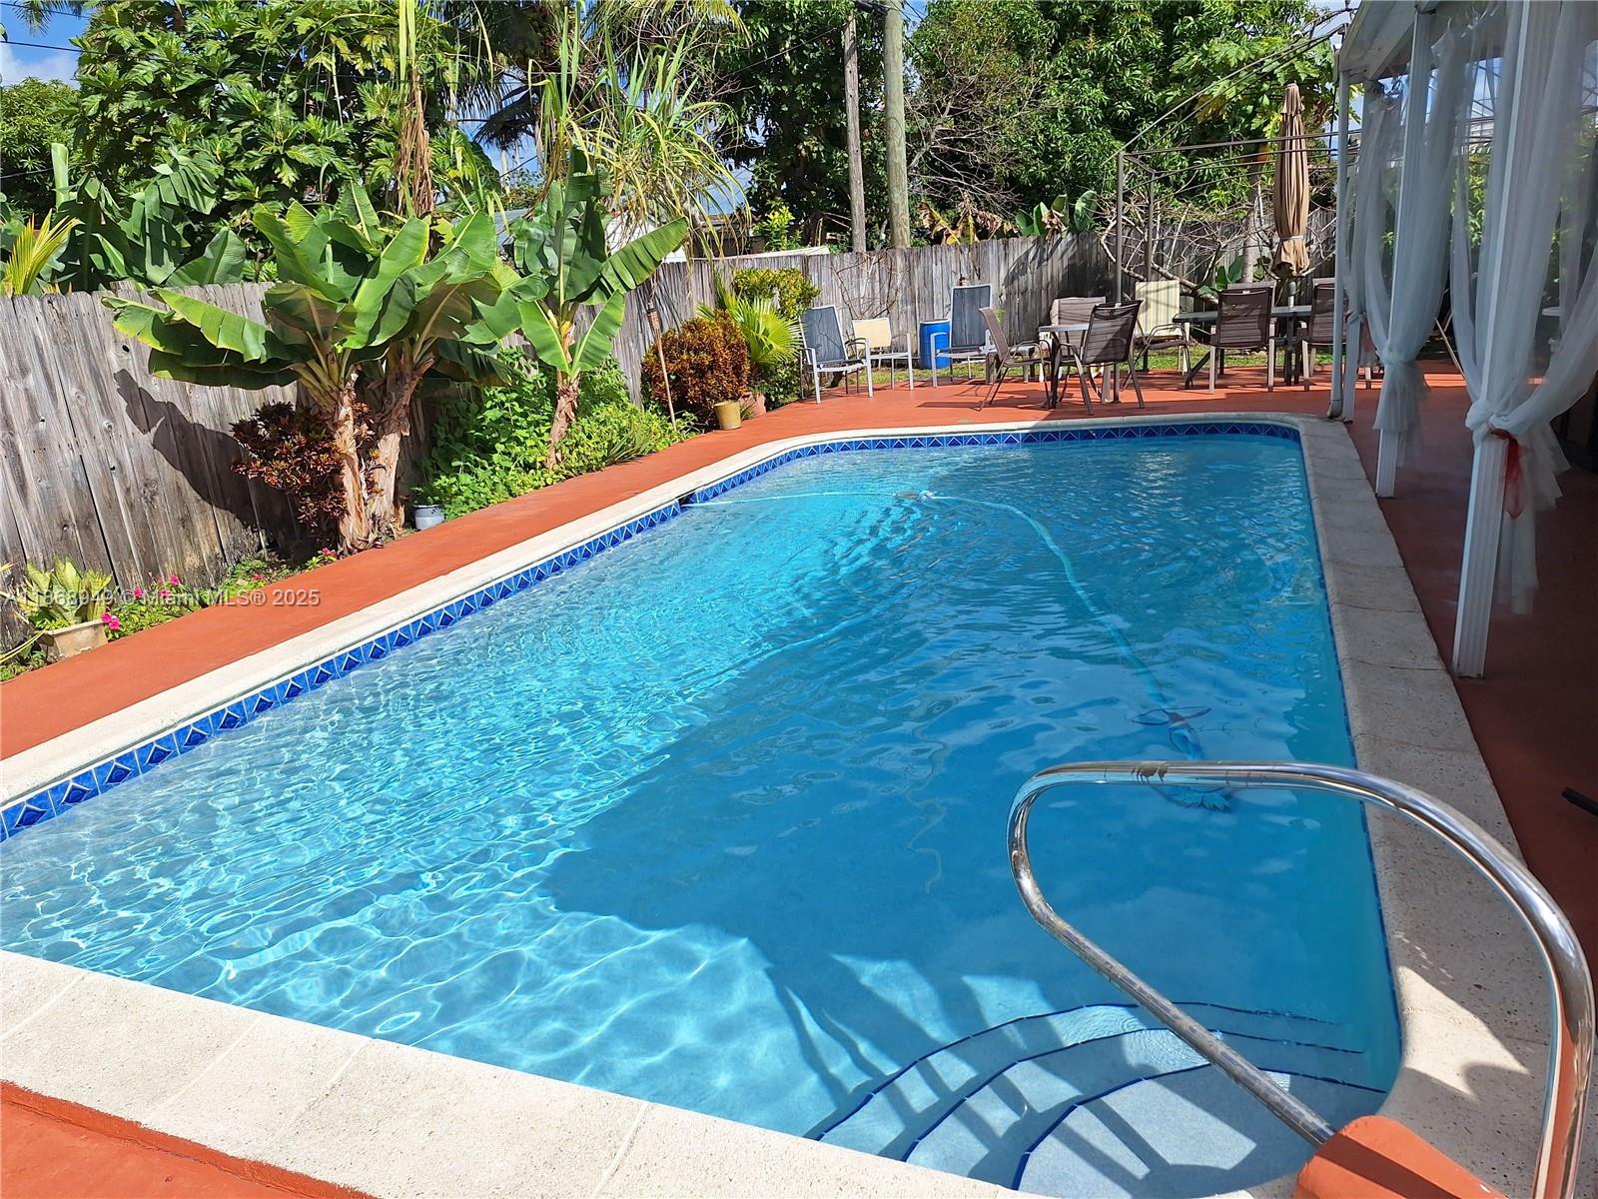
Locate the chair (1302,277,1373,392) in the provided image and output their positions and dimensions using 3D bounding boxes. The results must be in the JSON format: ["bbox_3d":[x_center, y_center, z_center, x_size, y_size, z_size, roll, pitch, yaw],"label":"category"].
[{"bbox_3d":[4.606,-2.291,9.052,0.580,0.920,0.700,4,19,30],"label":"chair"}]

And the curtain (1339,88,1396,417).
[{"bbox_3d":[3.777,-2.241,7.039,0.350,2.100,0.330,2,18,23],"label":"curtain"}]

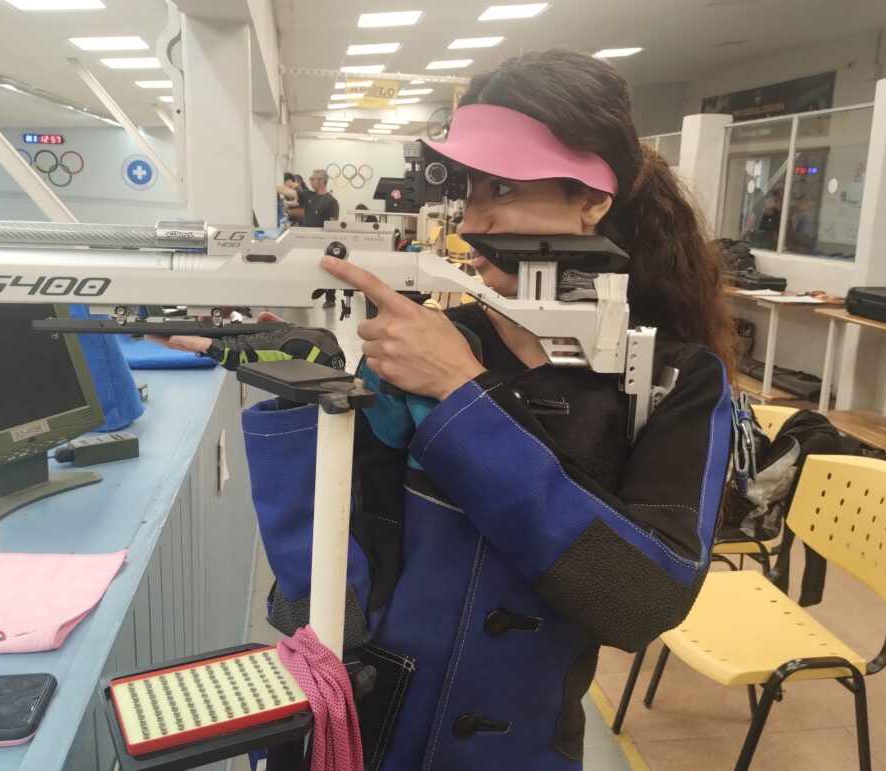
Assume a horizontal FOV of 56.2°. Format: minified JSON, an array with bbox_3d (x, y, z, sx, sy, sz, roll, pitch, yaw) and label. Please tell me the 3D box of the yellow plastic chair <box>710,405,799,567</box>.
[{"bbox_3d":[0.768,0.435,2.463,0.520,0.805,0.500,-1,13,-10],"label":"yellow plastic chair"}]

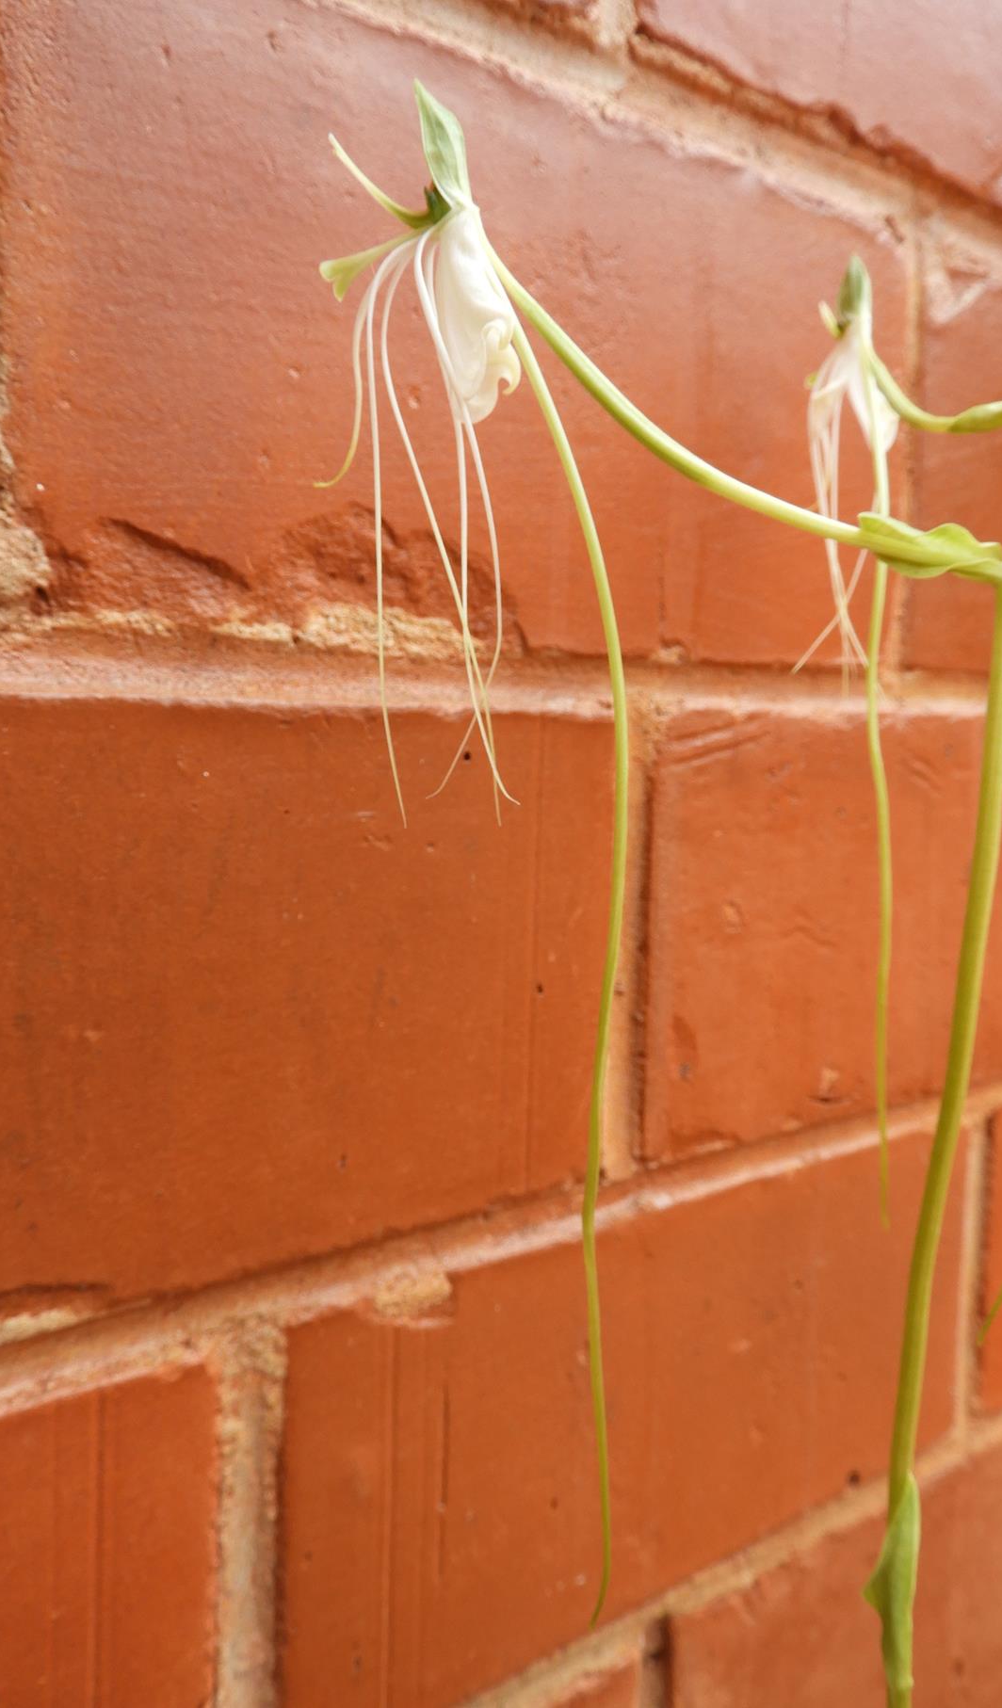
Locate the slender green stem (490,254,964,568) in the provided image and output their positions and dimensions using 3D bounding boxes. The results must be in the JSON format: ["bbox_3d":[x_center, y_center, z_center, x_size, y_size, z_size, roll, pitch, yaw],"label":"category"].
[{"bbox_3d":[0.034,-0.064,0.172,0.074,0.036,0.014,-1,9,-16],"label":"slender green stem"}]

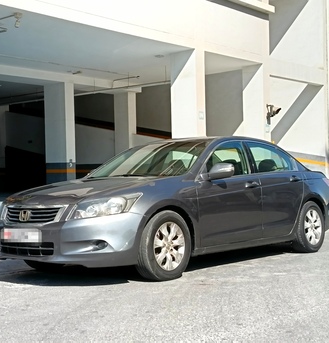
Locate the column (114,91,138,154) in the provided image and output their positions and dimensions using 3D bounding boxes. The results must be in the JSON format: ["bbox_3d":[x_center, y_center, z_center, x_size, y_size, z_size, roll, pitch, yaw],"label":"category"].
[{"bbox_3d":[-1.603,-1.192,25.444,0.760,3.917,0.441,-1,0,40],"label":"column"}]

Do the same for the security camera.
[{"bbox_3d":[3.728,-2.052,21.680,0.440,0.420,0.280,-1,0,12],"label":"security camera"}]

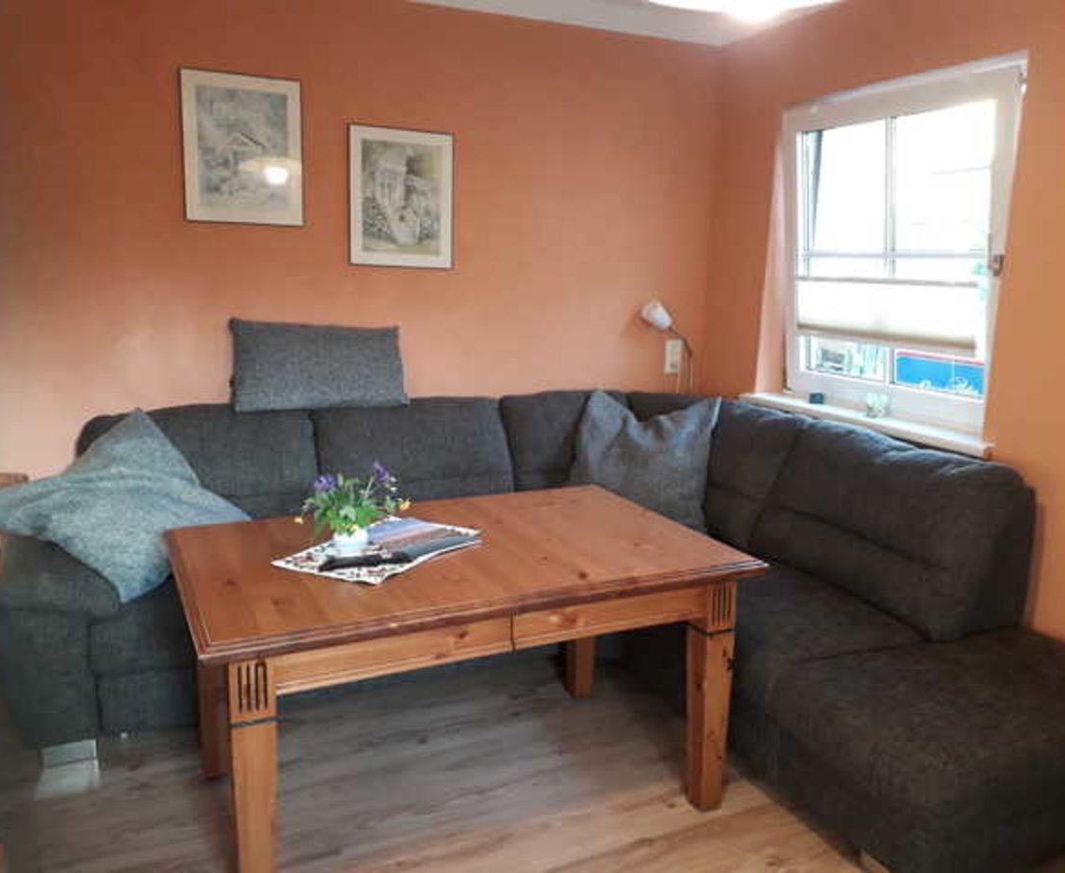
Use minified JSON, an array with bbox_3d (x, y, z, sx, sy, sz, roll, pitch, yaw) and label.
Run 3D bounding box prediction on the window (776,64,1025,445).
[{"bbox_3d":[1.261,-0.648,3.235,0.081,1.117,1.125,-8,13,-21],"label":"window"}]

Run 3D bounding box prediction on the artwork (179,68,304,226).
[{"bbox_3d":[-1.038,-1.031,3.271,0.417,0.528,0.022,-3,11,-22],"label":"artwork"}]

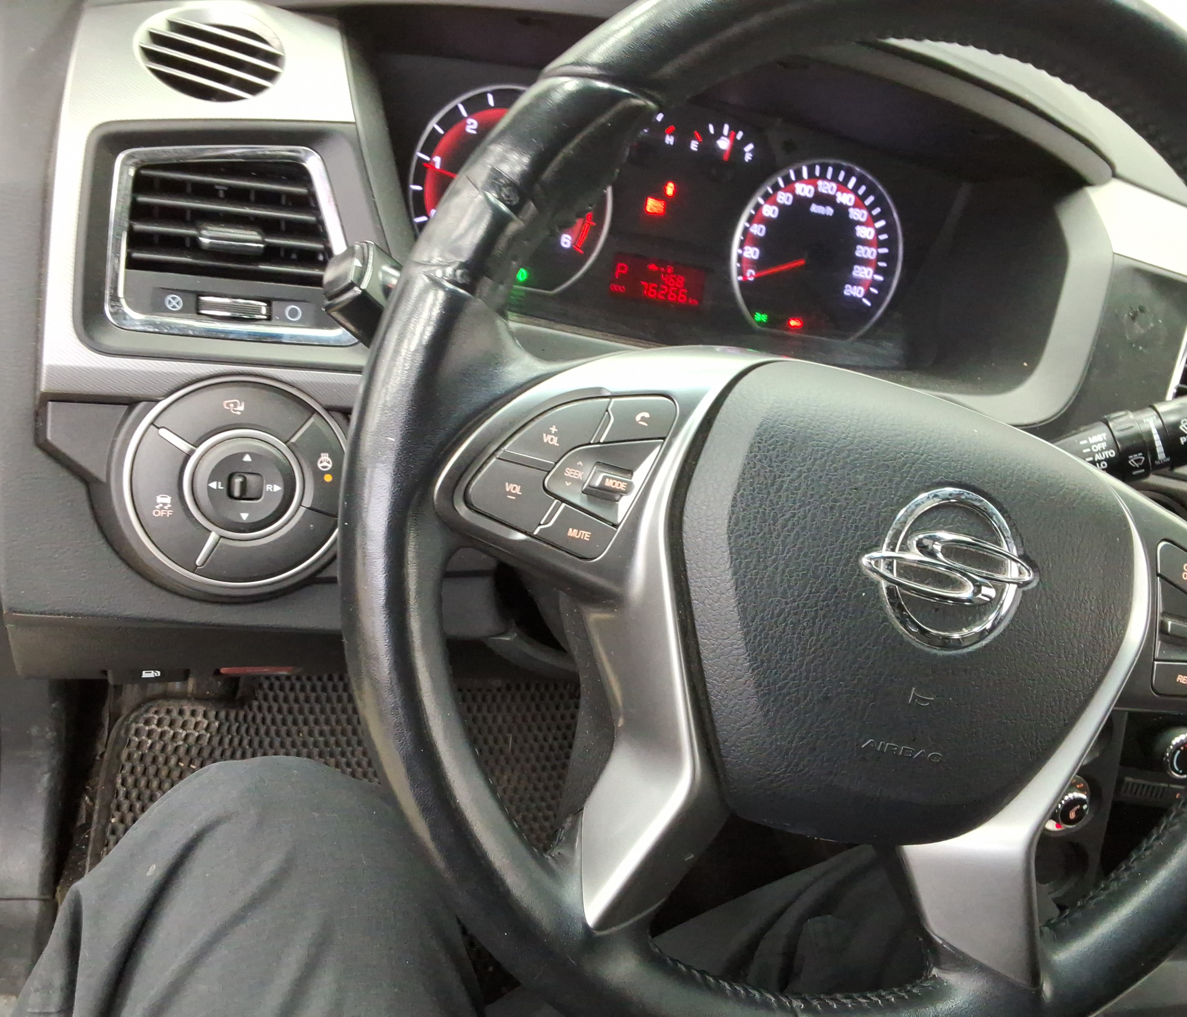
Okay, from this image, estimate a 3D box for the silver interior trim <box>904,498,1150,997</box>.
[{"bbox_3d":[0.154,0.077,0.389,0.077,0.179,0.042,10,4,-17],"label":"silver interior trim"}]

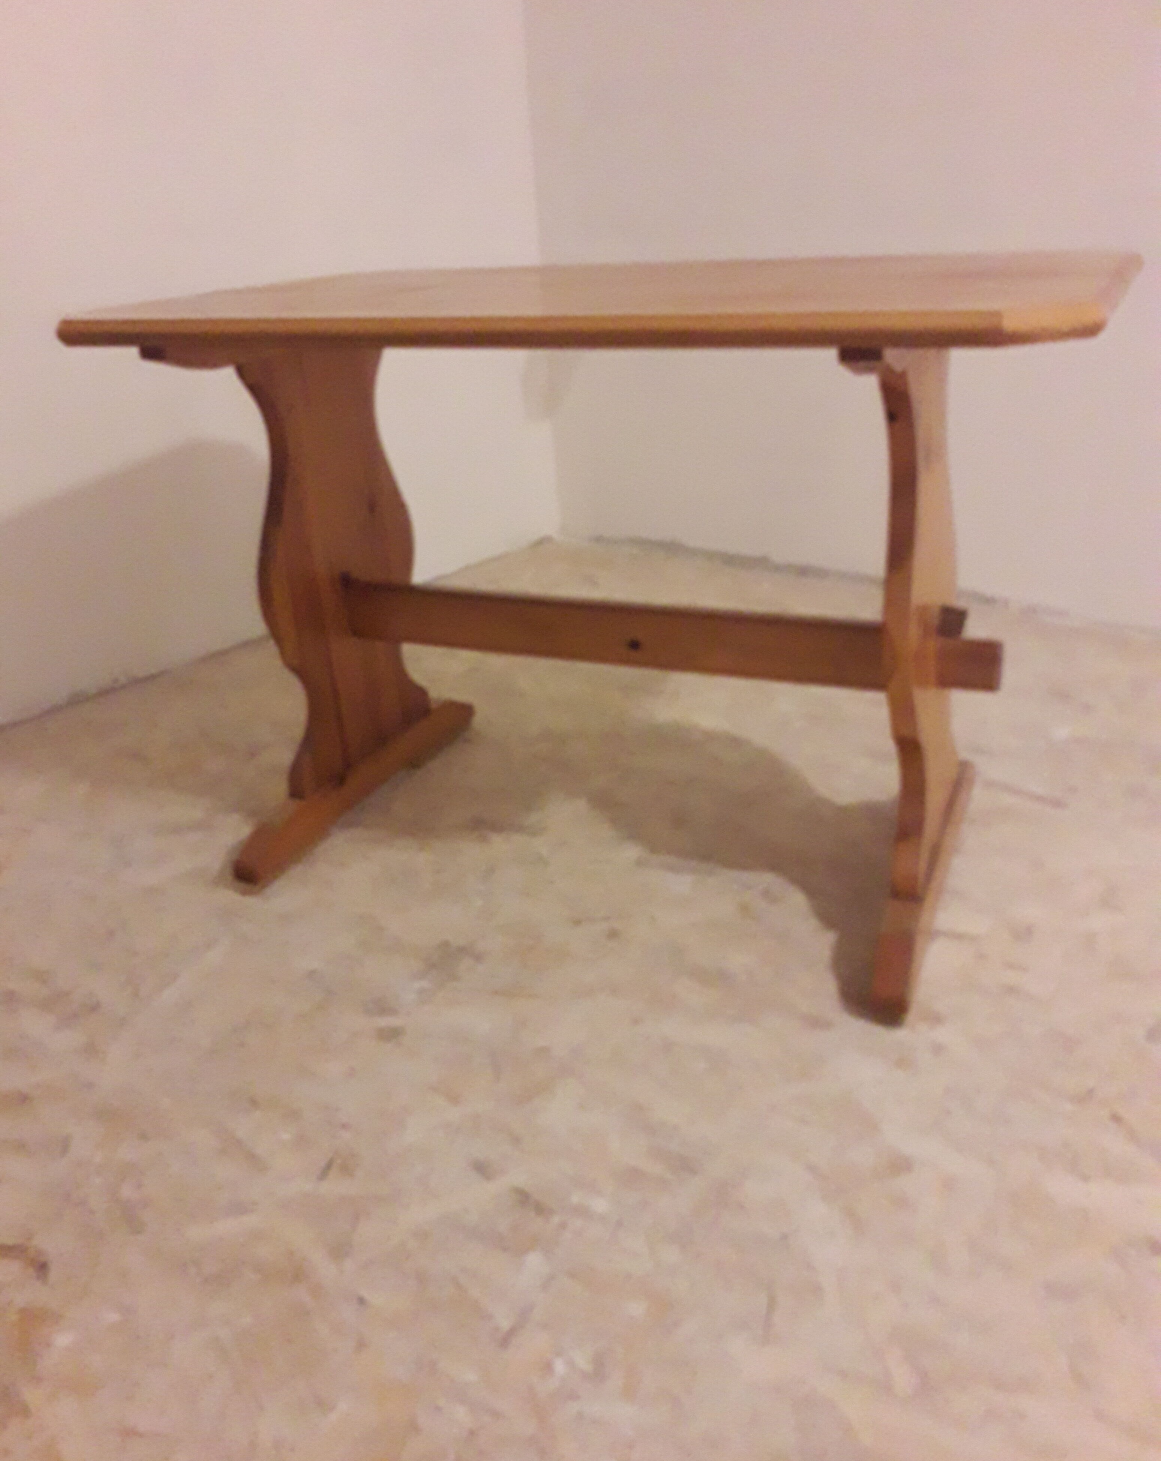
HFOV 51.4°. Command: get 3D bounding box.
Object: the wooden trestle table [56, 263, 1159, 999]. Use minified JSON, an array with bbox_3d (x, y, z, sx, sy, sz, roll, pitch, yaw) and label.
[{"bbox_3d":[0.038,-0.188,1.592,1.180,0.755,0.700,8,27,24],"label":"wooden trestle table"}]

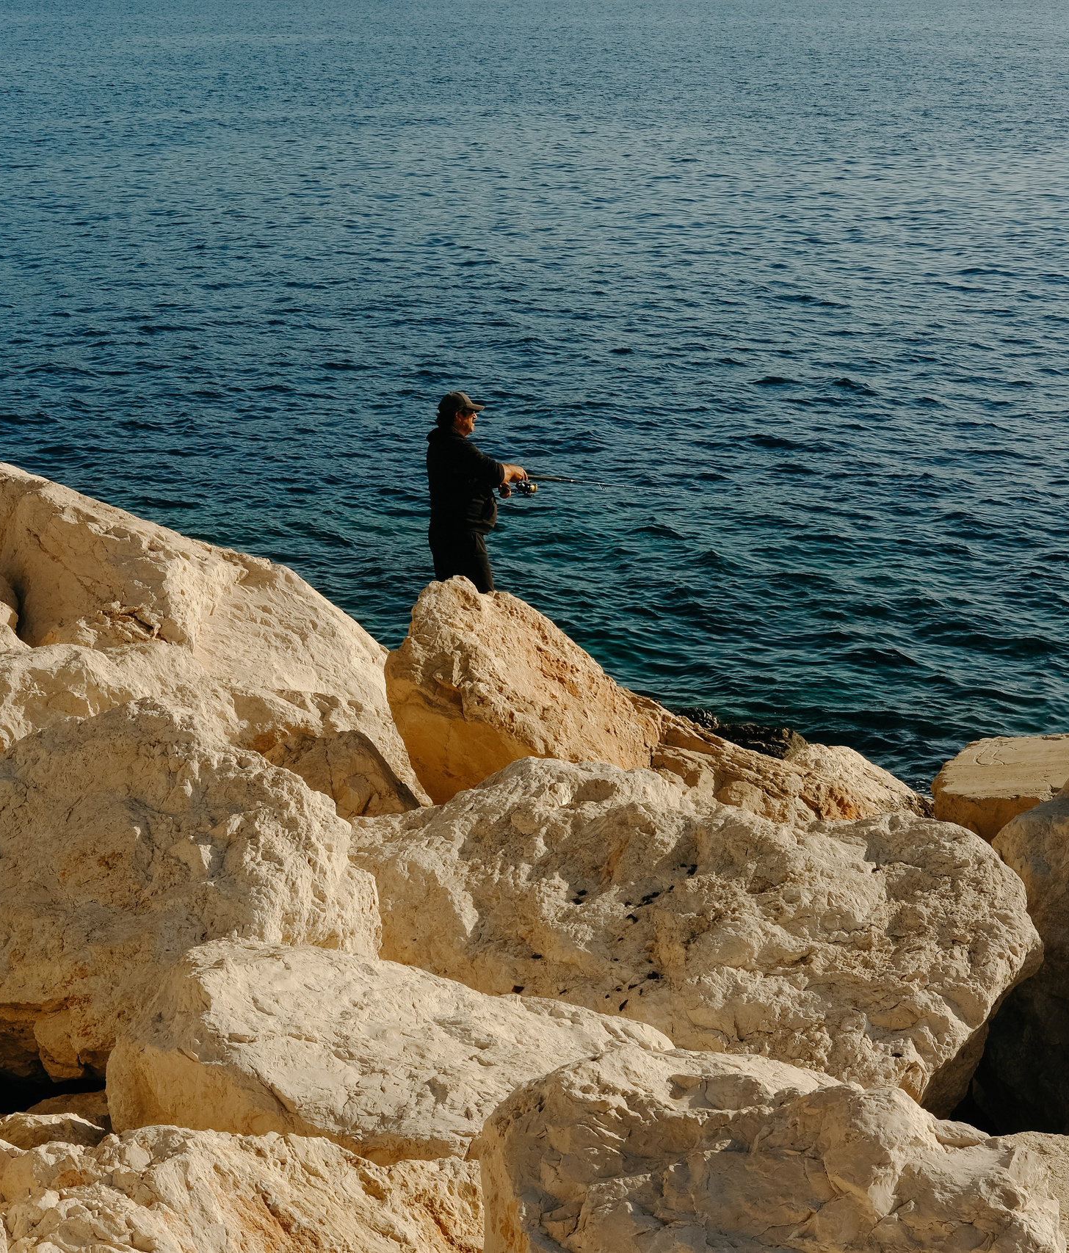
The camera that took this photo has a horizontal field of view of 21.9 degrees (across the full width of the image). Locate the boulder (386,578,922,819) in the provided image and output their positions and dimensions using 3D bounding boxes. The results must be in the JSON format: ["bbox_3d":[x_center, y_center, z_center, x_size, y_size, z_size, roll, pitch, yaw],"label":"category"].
[{"bbox_3d":[0.622,0.456,14.200,2.650,1.400,1.700,2,14,8],"label":"boulder"}]

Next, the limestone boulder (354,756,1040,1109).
[{"bbox_3d":[0.510,0.971,8.700,2.150,1.000,1.300,3,14,12],"label":"limestone boulder"}]

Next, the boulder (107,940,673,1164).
[{"bbox_3d":[-0.345,1.105,7.100,1.500,0.580,0.900,4,14,15],"label":"boulder"}]

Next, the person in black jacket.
[{"bbox_3d":[-0.348,-0.533,16.600,0.600,1.760,0.550,0,13,0],"label":"person in black jacket"}]

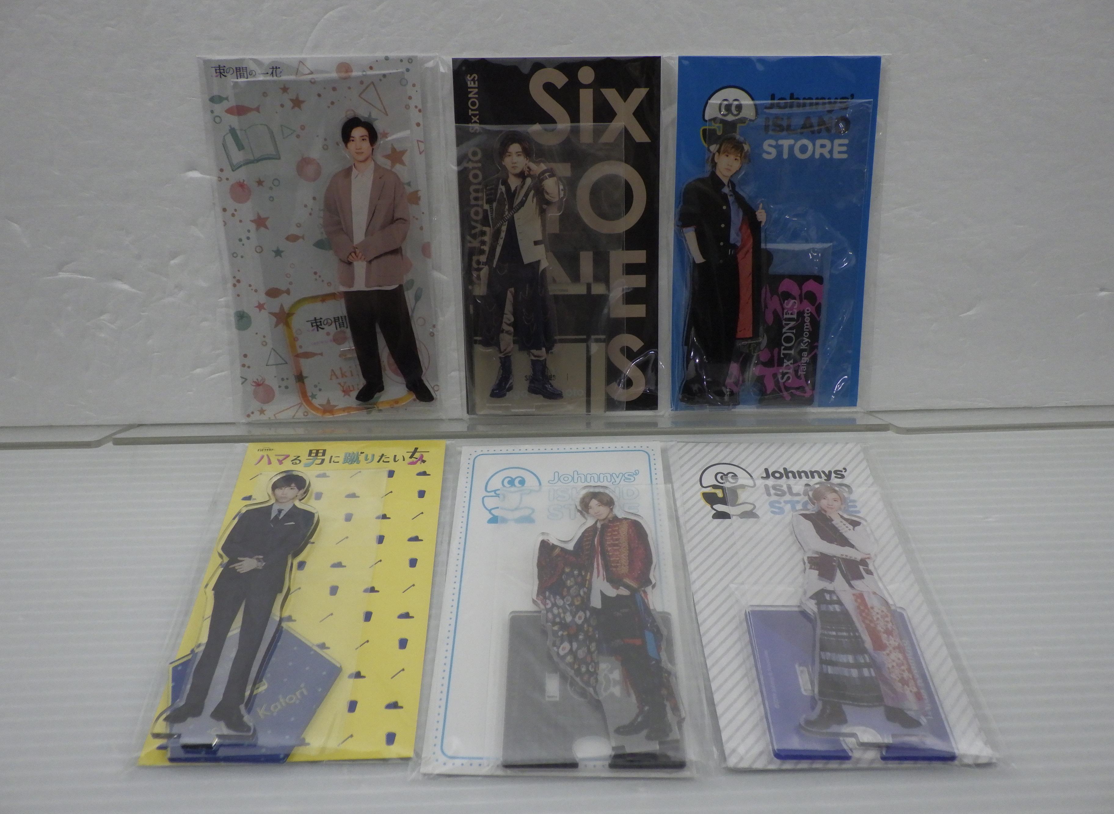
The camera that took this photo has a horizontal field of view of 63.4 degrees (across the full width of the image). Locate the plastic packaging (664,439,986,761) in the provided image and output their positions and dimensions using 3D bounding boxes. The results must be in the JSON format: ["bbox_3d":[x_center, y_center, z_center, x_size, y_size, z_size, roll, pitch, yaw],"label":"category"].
[{"bbox_3d":[0.133,0.088,0.478,0.120,0.010,0.212,-1,40,-1],"label":"plastic packaging"}]

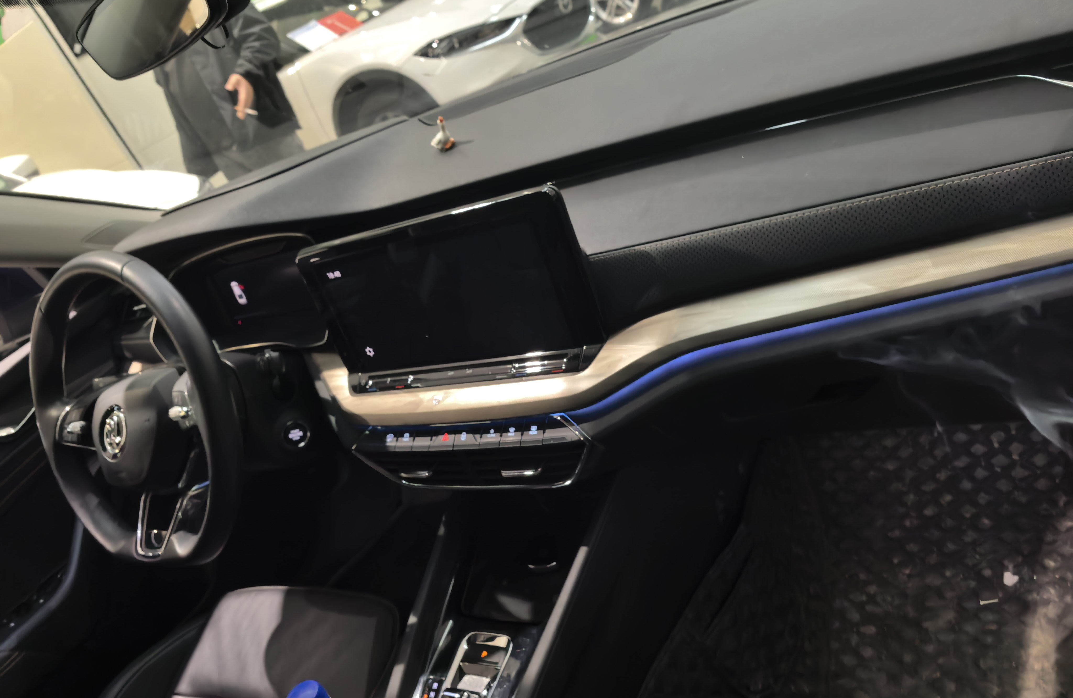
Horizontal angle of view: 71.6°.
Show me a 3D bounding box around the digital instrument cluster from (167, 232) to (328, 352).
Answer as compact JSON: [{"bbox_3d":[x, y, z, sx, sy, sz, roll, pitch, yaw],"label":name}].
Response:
[{"bbox_3d":[-0.382,-0.066,0.997,0.325,0.155,0.070,-7,11,31],"label":"digital instrument cluster"}]

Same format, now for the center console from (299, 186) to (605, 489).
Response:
[{"bbox_3d":[-0.084,0.002,0.766,0.337,0.278,0.091,-7,19,31],"label":"center console"}]

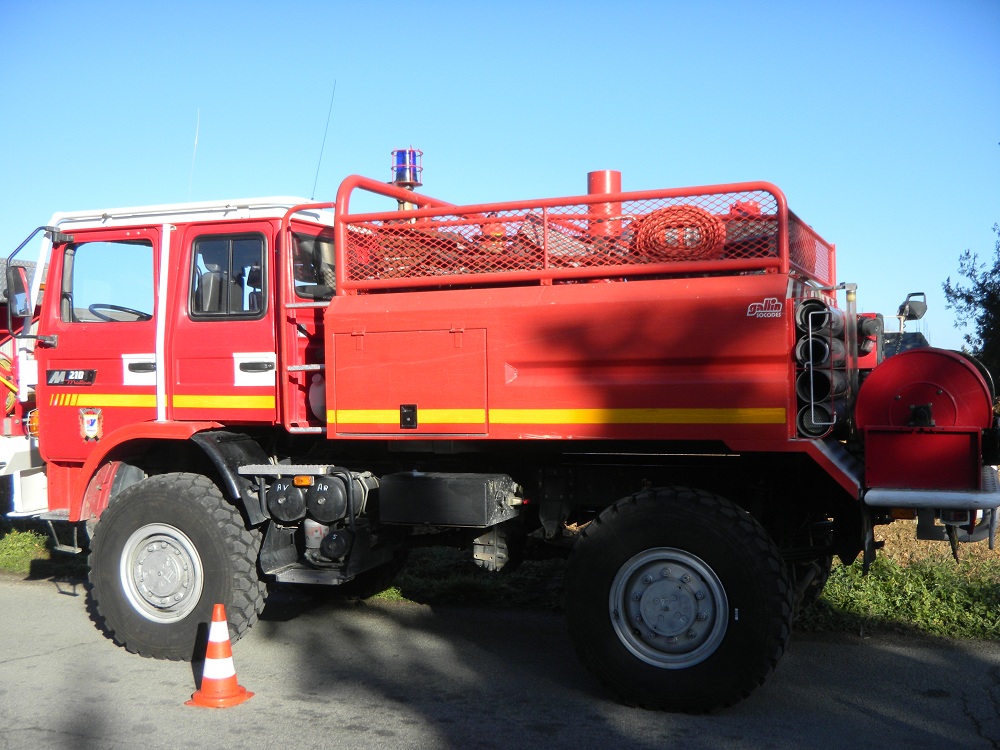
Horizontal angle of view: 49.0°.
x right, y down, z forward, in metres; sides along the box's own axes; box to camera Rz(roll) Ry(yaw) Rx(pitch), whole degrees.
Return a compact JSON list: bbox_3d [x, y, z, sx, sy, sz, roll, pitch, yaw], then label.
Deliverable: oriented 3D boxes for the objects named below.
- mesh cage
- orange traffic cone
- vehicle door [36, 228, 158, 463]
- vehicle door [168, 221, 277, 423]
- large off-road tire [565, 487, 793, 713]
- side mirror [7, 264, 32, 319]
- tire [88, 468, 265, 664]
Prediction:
[{"bbox_3d":[0.618,-0.702,6.556,2.450,0.420,2.180,-1,1,22],"label":"mesh cage"},{"bbox_3d":[-1.487,1.467,5.815,0.265,0.500,0.265,-1,1,22],"label":"orange traffic cone"},{"bbox_3d":[-2.409,-0.181,6.701,0.970,1.410,0.160,-1,1,22],"label":"vehicle door"},{"bbox_3d":[-1.571,-0.311,6.353,0.730,1.160,0.150,-1,1,22],"label":"vehicle door"},{"bbox_3d":[0.880,1.120,5.503,1.090,1.065,0.360,-1,1,22],"label":"large off-road tire"},{"bbox_3d":[-2.906,-0.505,6.640,0.080,0.335,0.200,-1,1,10],"label":"side mirror"},{"bbox_3d":[-1.941,1.149,6.615,1.090,1.065,0.360,-1,1,21],"label":"tire"}]

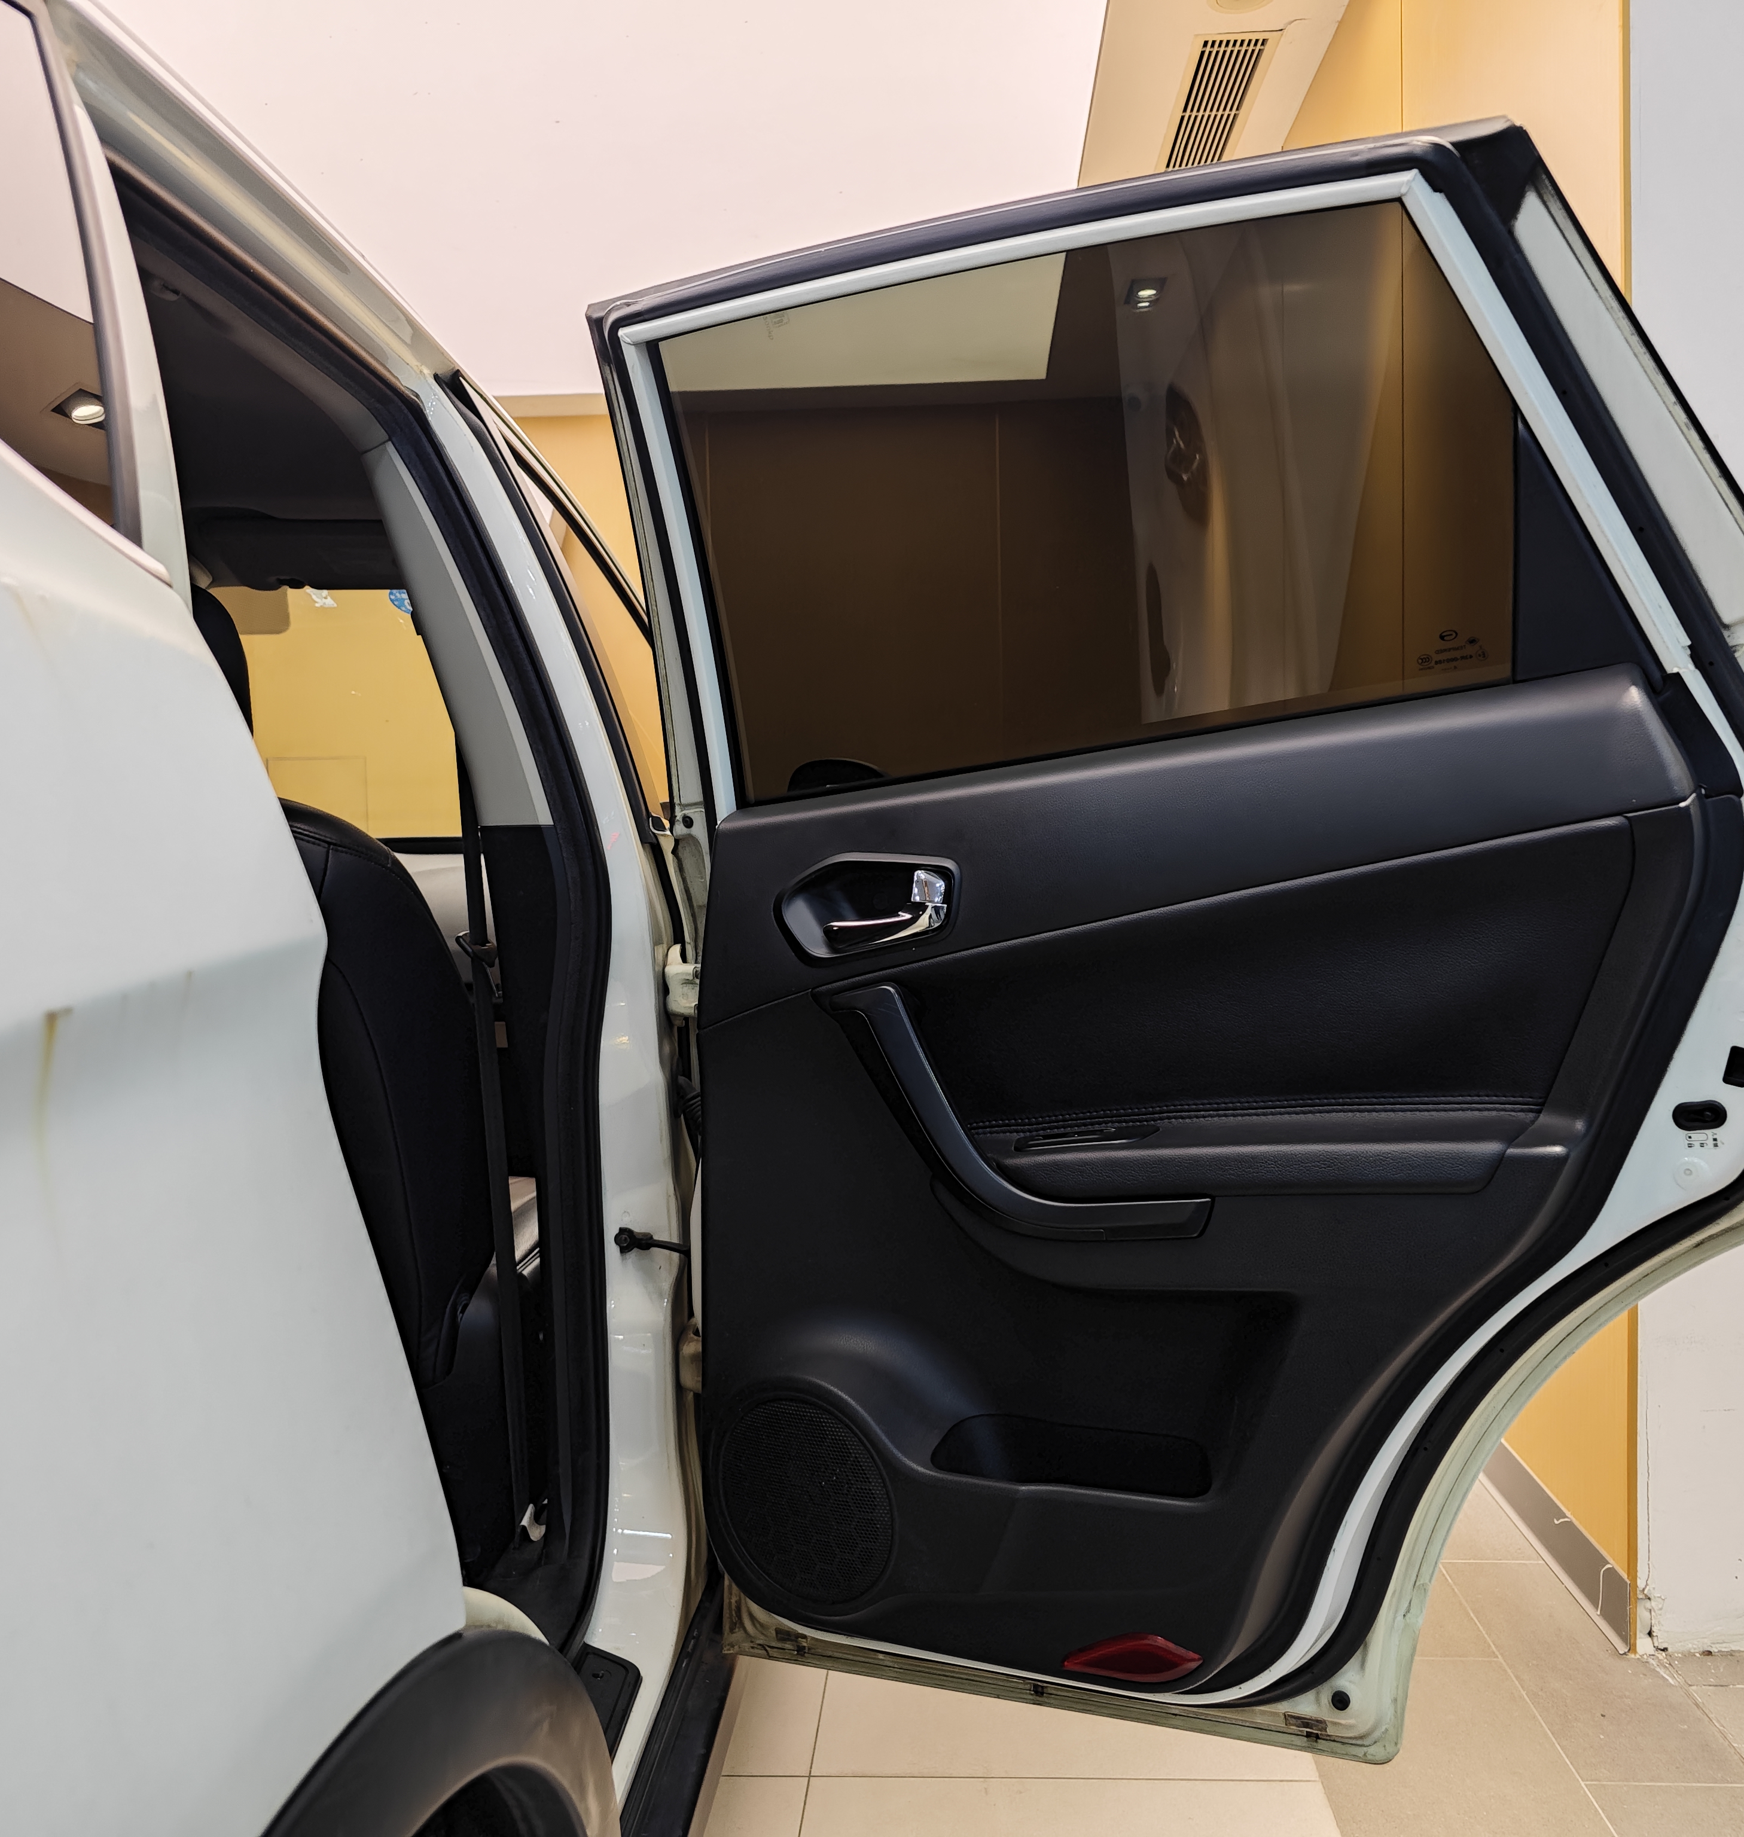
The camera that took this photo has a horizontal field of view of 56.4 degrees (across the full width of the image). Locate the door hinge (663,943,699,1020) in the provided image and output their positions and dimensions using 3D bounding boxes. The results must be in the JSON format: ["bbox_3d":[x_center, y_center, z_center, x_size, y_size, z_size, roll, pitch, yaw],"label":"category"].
[{"bbox_3d":[-0.165,0.057,1.450,0.040,0.067,0.050,0,3,23],"label":"door hinge"}]

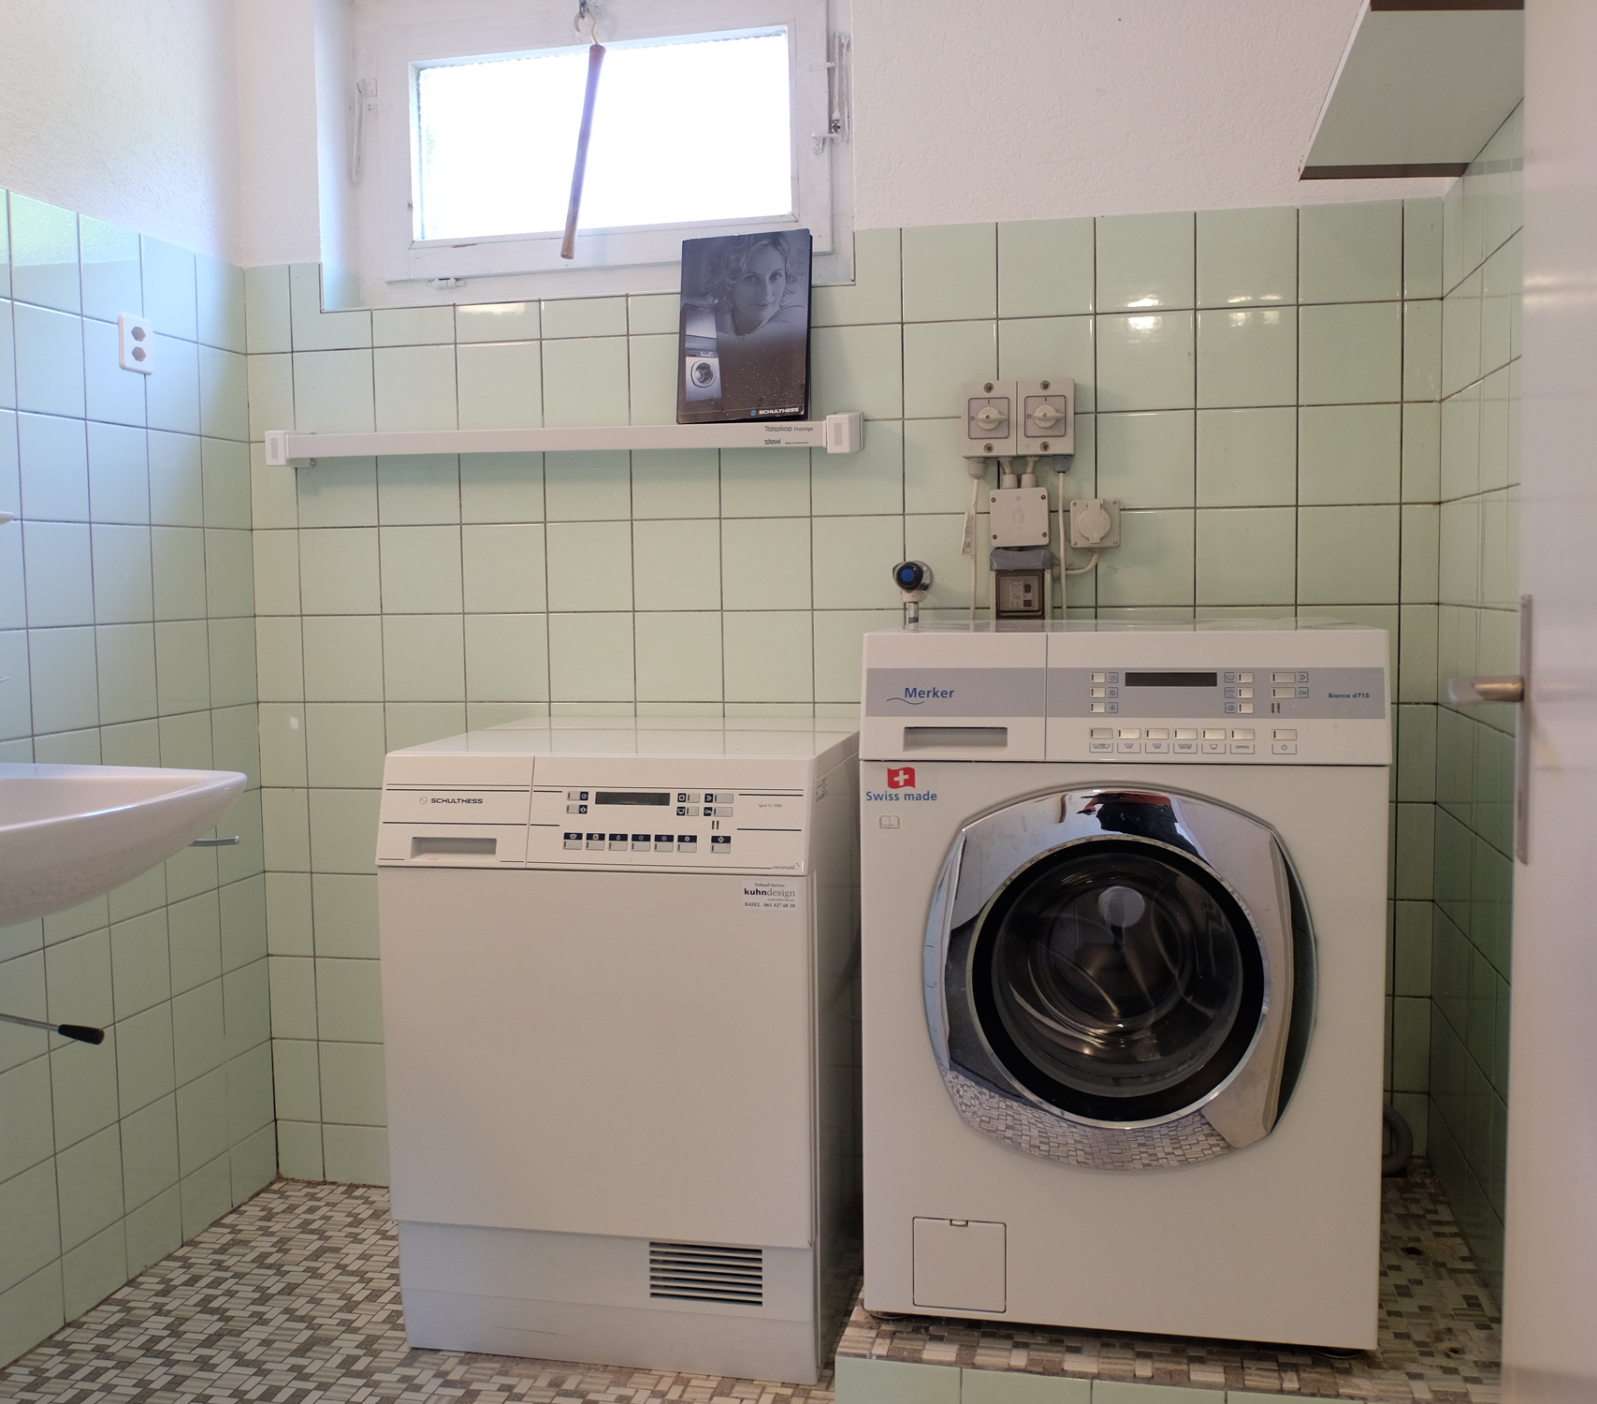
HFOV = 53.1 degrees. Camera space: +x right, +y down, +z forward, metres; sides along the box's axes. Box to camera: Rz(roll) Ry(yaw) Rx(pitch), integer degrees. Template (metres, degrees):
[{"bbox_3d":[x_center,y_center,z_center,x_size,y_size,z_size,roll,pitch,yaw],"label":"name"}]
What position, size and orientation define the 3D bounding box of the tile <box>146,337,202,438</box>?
[{"bbox_3d":[-1.002,-0.504,2.541,0.010,0.148,0.144,0,5,12],"label":"tile"}]

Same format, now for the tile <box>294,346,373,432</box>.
[{"bbox_3d":[-0.789,-0.521,2.721,0.148,0.148,0.010,0,5,11],"label":"tile"}]

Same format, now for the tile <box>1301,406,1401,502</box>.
[{"bbox_3d":[0.829,-0.371,2.402,0.150,0.150,0.010,0,5,12],"label":"tile"}]

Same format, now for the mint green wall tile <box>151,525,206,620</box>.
[{"bbox_3d":[-0.997,-0.206,2.564,0.010,0.150,0.148,0,5,12],"label":"mint green wall tile"}]

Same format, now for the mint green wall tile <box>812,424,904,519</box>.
[{"bbox_3d":[0.095,-0.374,2.570,0.149,0.149,0.008,0,5,12],"label":"mint green wall tile"}]

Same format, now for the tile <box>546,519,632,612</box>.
[{"bbox_3d":[-0.346,-0.224,2.674,0.149,0.149,0.010,0,4,12],"label":"tile"}]

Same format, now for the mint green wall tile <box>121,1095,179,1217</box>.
[{"bbox_3d":[-1.020,0.707,2.508,0.008,0.149,0.146,0,5,12],"label":"mint green wall tile"}]

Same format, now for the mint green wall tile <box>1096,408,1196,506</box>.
[{"bbox_3d":[0.536,-0.371,2.465,0.148,0.148,0.010,0,5,11],"label":"mint green wall tile"}]

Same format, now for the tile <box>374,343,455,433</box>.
[{"bbox_3d":[-0.642,-0.522,2.696,0.147,0.147,0.010,0,5,12],"label":"tile"}]

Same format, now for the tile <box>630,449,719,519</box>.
[{"bbox_3d":[-0.199,-0.372,2.613,0.150,0.150,0.010,0,5,12],"label":"tile"}]

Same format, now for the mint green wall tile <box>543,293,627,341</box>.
[{"bbox_3d":[-0.357,-0.642,2.678,0.150,0.062,0.010,0,4,12],"label":"mint green wall tile"}]

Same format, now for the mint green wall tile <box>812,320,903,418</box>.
[{"bbox_3d":[0.092,-0.521,2.543,0.147,0.147,0.010,0,5,12],"label":"mint green wall tile"}]

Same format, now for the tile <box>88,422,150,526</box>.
[{"bbox_3d":[-1.030,-0.344,2.412,0.010,0.150,0.148,0,5,12],"label":"tile"}]

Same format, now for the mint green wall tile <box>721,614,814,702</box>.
[{"bbox_3d":[-0.049,-0.075,2.607,0.148,0.148,0.008,0,5,11],"label":"mint green wall tile"}]

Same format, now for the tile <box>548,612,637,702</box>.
[{"bbox_3d":[-0.344,-0.074,2.684,0.149,0.149,0.008,0,5,12],"label":"tile"}]

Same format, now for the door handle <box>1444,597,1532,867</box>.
[{"bbox_3d":[0.482,0.023,1.099,0.058,0.190,0.125,0,5,12],"label":"door handle"}]

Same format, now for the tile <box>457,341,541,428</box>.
[{"bbox_3d":[-0.505,-0.533,2.717,0.150,0.150,0.010,0,4,12],"label":"tile"}]

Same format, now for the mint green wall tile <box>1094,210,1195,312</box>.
[{"bbox_3d":[0.531,-0.670,2.442,0.148,0.148,0.010,0,5,11],"label":"mint green wall tile"}]

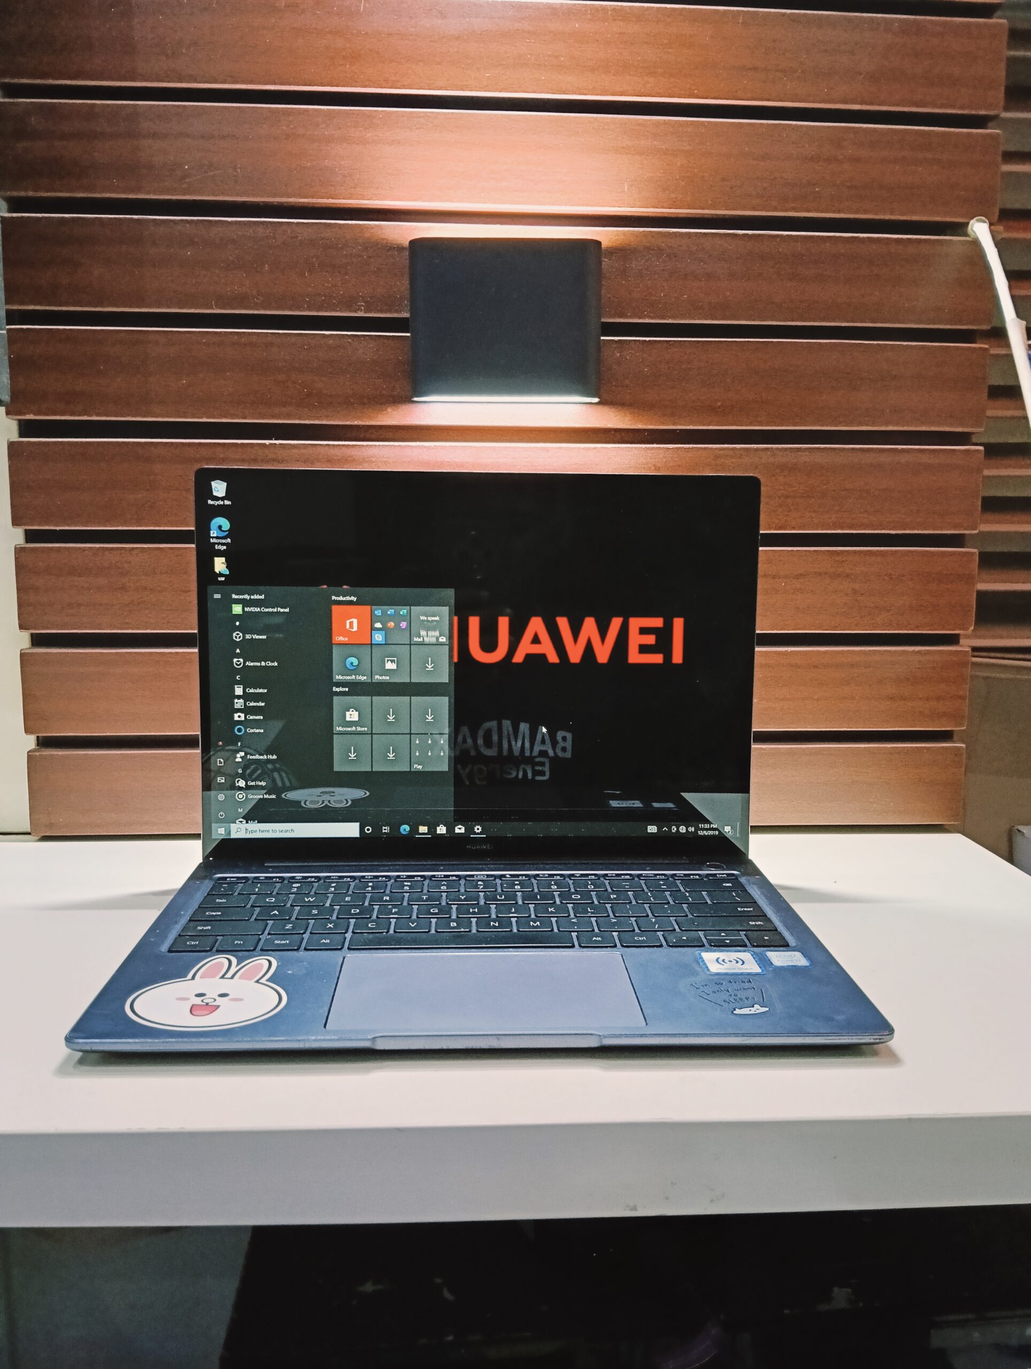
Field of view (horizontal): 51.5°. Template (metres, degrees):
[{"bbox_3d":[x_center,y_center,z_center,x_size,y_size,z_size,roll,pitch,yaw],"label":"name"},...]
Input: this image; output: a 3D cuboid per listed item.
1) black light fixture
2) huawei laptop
[{"bbox_3d":[-0.006,-0.206,0.613,0.111,0.087,0.037,0,7,-4],"label":"black light fixture"},{"bbox_3d":[-0.014,0.010,0.484,0.304,0.225,0.217,0,8,-3],"label":"huawei laptop"}]

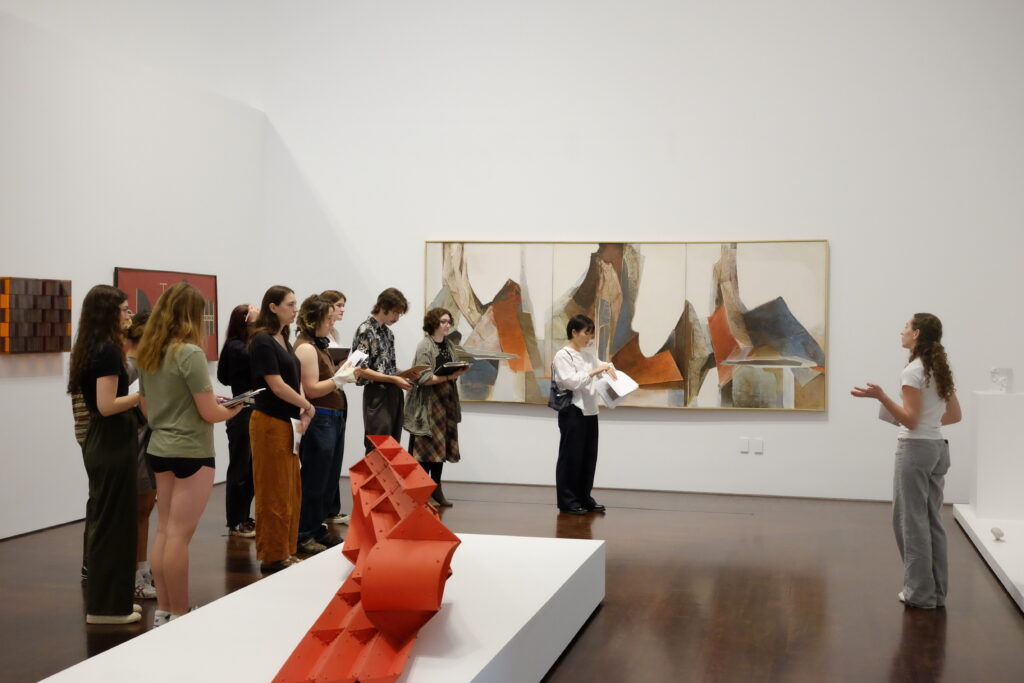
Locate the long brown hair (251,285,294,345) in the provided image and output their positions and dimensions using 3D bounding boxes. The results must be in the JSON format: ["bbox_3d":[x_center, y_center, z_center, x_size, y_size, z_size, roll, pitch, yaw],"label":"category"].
[{"bbox_3d":[-1.487,-0.164,7.225,0.220,0.370,0.200,1,1,20],"label":"long brown hair"}]

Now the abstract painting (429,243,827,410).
[{"bbox_3d":[0.973,-0.171,10.755,3.720,1.530,0.060,1,1,14],"label":"abstract painting"}]

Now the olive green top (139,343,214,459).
[{"bbox_3d":[-1.648,0.292,5.767,0.420,0.594,0.290,2,1,44],"label":"olive green top"}]

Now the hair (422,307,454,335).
[{"bbox_3d":[-0.618,-0.177,9.809,0.200,0.235,0.200,1,1,38],"label":"hair"}]

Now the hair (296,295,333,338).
[{"bbox_3d":[-1.301,-0.166,7.748,0.250,0.292,0.210,0,1,-18],"label":"hair"}]

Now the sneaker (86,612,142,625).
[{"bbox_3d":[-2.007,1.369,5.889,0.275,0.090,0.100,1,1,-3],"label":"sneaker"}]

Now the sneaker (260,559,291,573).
[{"bbox_3d":[-1.405,1.350,7.140,0.260,0.095,0.100,0,1,-15],"label":"sneaker"}]

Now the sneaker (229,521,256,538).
[{"bbox_3d":[-1.884,1.317,8.226,0.270,0.110,0.100,1,1,32],"label":"sneaker"}]

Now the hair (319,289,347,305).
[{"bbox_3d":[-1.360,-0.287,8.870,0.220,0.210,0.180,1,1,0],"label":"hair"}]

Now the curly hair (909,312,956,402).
[{"bbox_3d":[2.330,0.083,6.477,0.210,0.480,0.200,1,1,20],"label":"curly hair"}]

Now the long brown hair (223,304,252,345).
[{"bbox_3d":[-1.948,-0.114,8.339,0.220,0.300,0.200,1,1,20],"label":"long brown hair"}]

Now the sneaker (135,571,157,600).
[{"bbox_3d":[-2.019,1.344,6.426,0.260,0.120,0.100,1,1,10],"label":"sneaker"}]

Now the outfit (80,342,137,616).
[{"bbox_3d":[-2.039,0.689,5.933,0.310,1.388,0.400,0,1,-8],"label":"outfit"}]

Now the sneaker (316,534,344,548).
[{"bbox_3d":[-1.242,1.330,7.918,0.270,0.110,0.100,1,1,22],"label":"sneaker"}]

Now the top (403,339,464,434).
[{"bbox_3d":[-0.669,0.378,9.809,0.340,0.820,0.430,2,1,40],"label":"top"}]

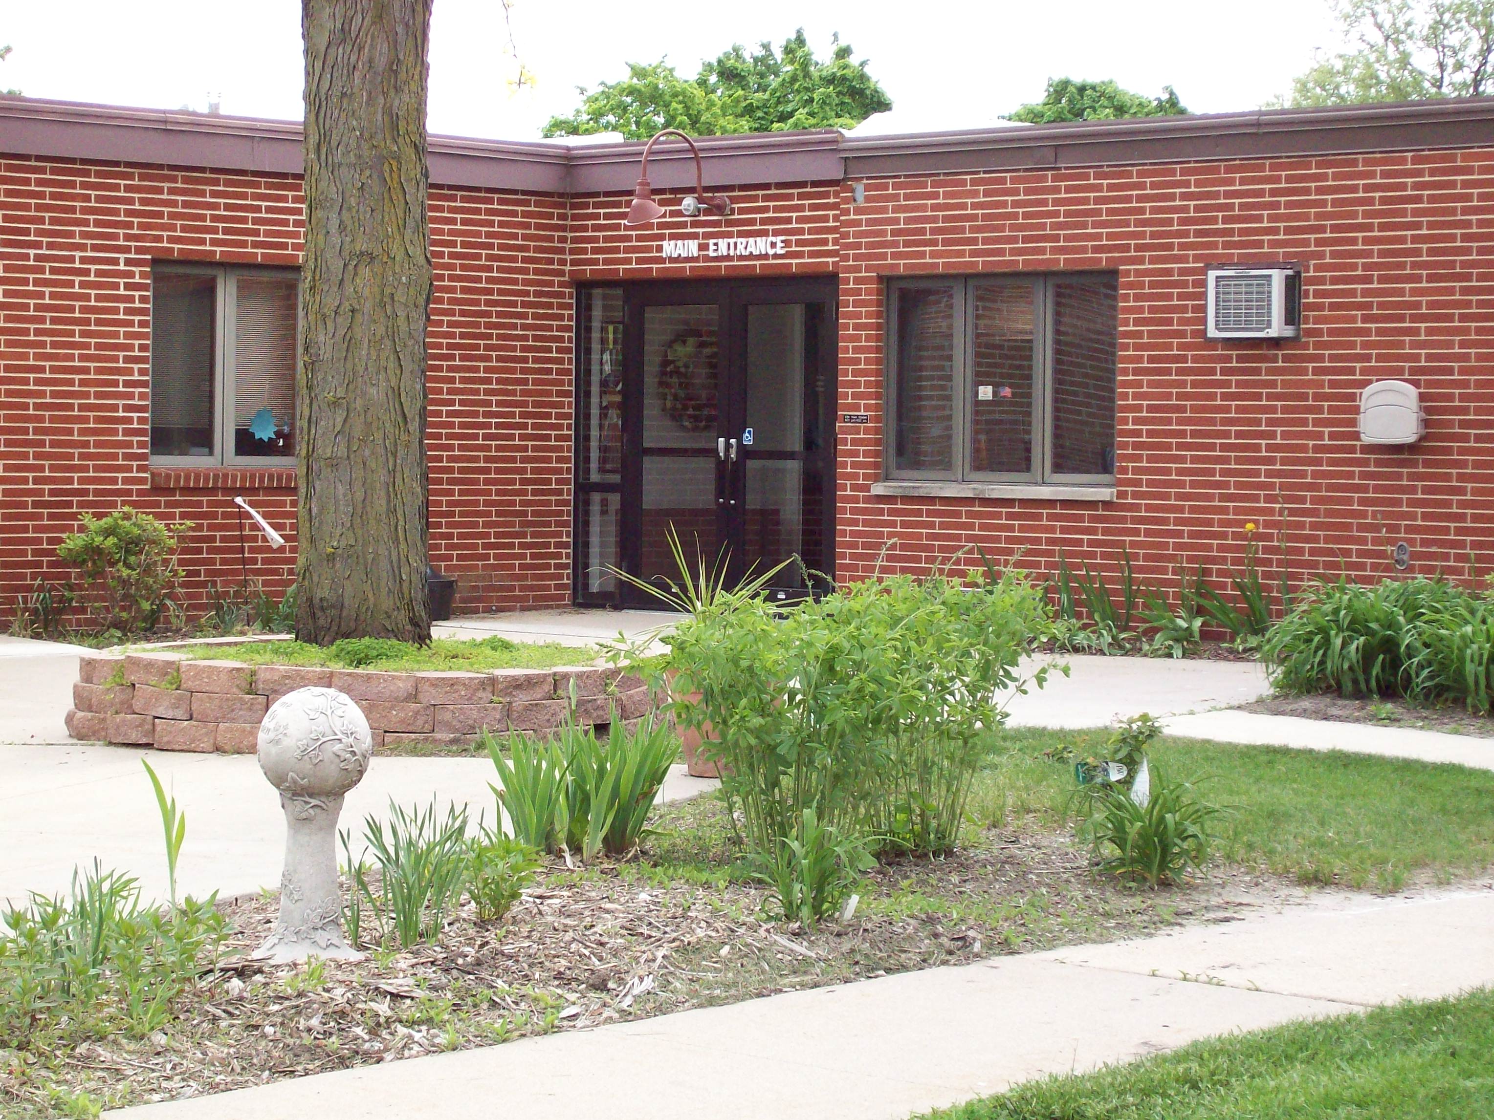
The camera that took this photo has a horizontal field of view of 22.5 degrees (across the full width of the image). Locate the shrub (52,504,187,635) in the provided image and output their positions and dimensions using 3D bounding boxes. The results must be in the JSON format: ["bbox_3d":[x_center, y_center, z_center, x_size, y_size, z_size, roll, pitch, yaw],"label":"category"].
[{"bbox_3d":[-3.473,0.047,20.900,0.740,0.684,0.650,0,2,-9],"label":"shrub"}]

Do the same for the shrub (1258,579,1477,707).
[{"bbox_3d":[2.763,0.355,16.800,0.930,0.540,0.820,1,2,0],"label":"shrub"}]

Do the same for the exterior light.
[{"bbox_3d":[-0.413,-2.314,22.759,0.250,0.600,0.820,3,3,45],"label":"exterior light"}]

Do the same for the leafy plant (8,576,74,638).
[{"bbox_3d":[-3.871,0.259,20.600,0.360,0.340,0.320,1,2,0],"label":"leafy plant"}]

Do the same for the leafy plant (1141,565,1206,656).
[{"bbox_3d":[2.303,0.287,20.300,0.340,0.470,0.330,1,2,0],"label":"leafy plant"}]

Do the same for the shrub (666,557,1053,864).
[{"bbox_3d":[0.291,0.399,10.300,1.020,0.780,0.850,1,2,0],"label":"shrub"}]

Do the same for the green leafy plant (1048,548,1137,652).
[{"bbox_3d":[1.900,0.213,20.615,0.430,0.540,0.340,3,3,44],"label":"green leafy plant"}]

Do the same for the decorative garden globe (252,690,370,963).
[{"bbox_3d":[-0.961,0.577,8.330,0.255,0.592,0.255,0,2,-7],"label":"decorative garden globe"}]

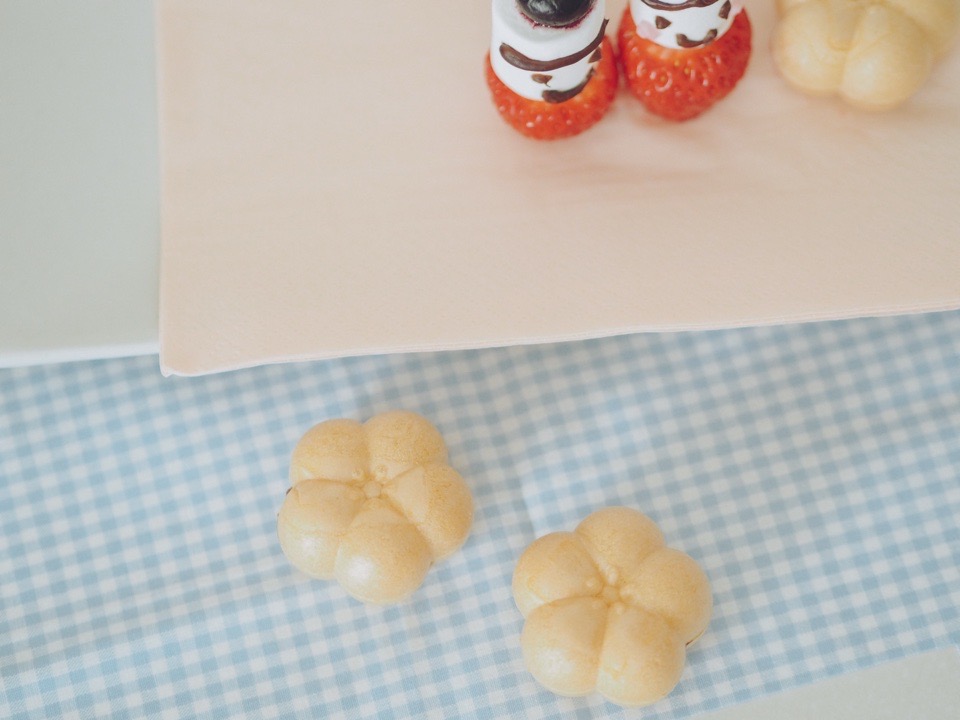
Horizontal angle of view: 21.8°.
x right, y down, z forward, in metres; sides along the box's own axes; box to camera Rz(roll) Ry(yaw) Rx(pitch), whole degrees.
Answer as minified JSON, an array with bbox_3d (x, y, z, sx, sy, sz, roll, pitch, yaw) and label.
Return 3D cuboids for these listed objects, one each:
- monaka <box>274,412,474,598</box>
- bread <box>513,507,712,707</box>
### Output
[{"bbox_3d":[-0.026,0.036,0.613,0.048,0.026,0.047,0,66,1],"label":"monaka"},{"bbox_3d":[0.032,0.059,0.602,0.048,0.026,0.047,10,67,5],"label":"bread"}]

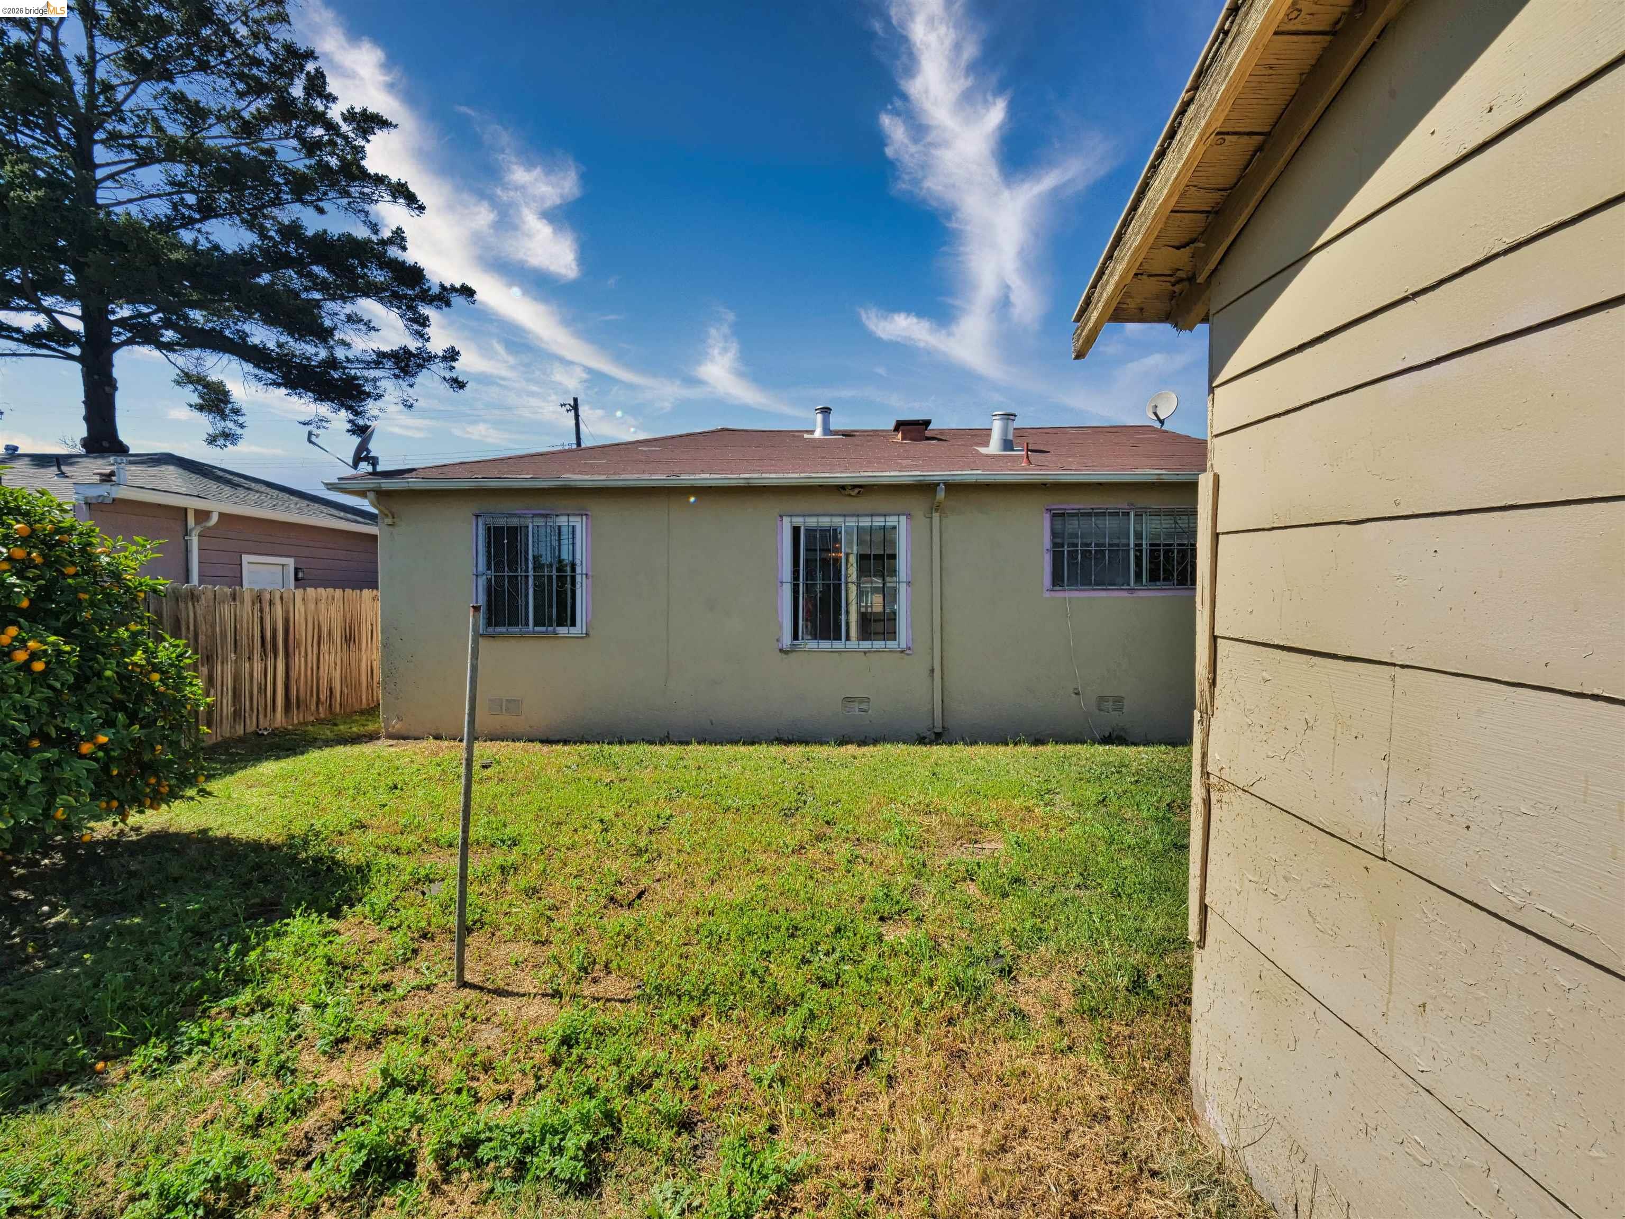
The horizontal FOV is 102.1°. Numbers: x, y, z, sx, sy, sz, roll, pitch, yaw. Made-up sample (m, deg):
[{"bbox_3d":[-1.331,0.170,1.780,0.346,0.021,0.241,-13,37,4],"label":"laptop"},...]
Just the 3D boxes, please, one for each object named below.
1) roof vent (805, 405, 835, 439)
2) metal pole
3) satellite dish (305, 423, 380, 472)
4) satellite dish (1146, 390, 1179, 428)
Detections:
[{"bbox_3d":[0.140,-2.752,9.660,0.420,0.490,0.420,0,1,2],"label":"roof vent"},{"bbox_3d":[-1.354,0.730,2.578,0.037,1.514,0.037,3,1,0],"label":"metal pole"},{"bbox_3d":[-5.080,-1.750,7.130,0.660,0.550,0.530,-1,1,-29],"label":"satellite dish"},{"bbox_3d":[5.397,-3.082,10.150,0.580,0.590,0.540,-1,1,-42],"label":"satellite dish"}]

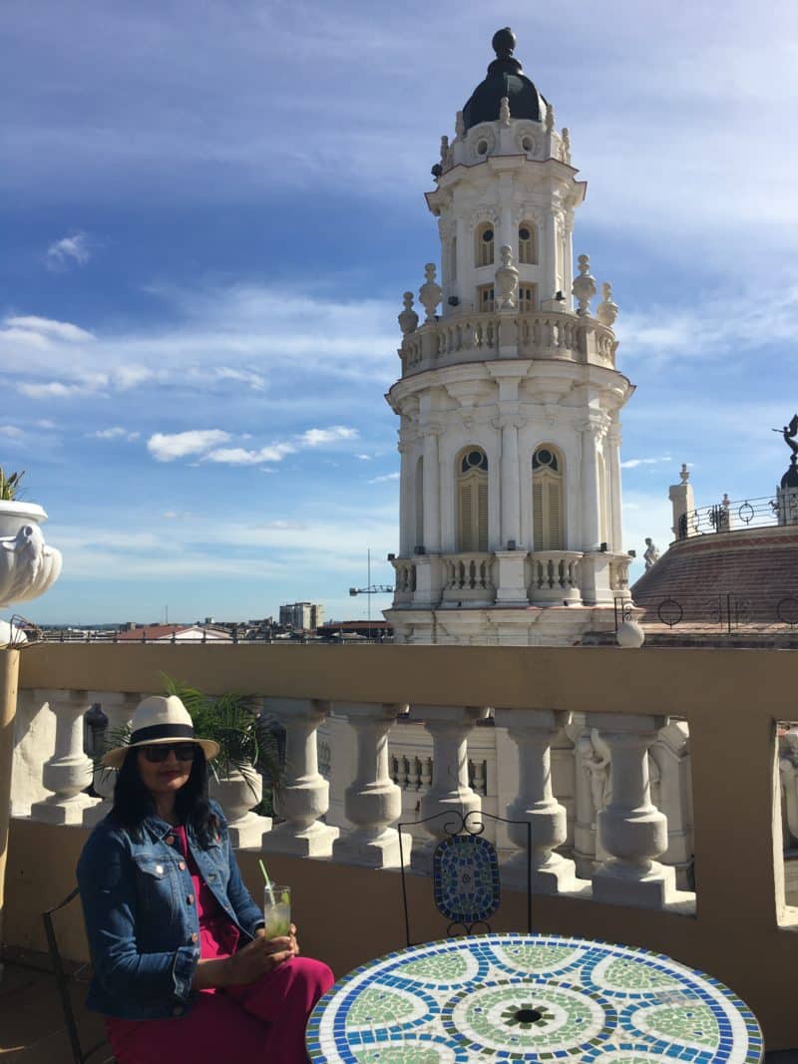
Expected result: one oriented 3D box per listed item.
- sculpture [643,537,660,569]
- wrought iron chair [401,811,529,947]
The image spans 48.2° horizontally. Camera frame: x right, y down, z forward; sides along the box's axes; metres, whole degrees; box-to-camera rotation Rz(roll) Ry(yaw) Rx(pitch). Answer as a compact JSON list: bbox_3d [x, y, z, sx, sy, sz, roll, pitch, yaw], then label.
[{"bbox_3d":[10.780,1.250,38.000,0.750,2.050,0.750,-1,-6,12],"label":"sculpture"},{"bbox_3d":[0.216,1.254,2.374,0.395,0.900,0.480,0,-6,-5],"label":"wrought iron chair"}]

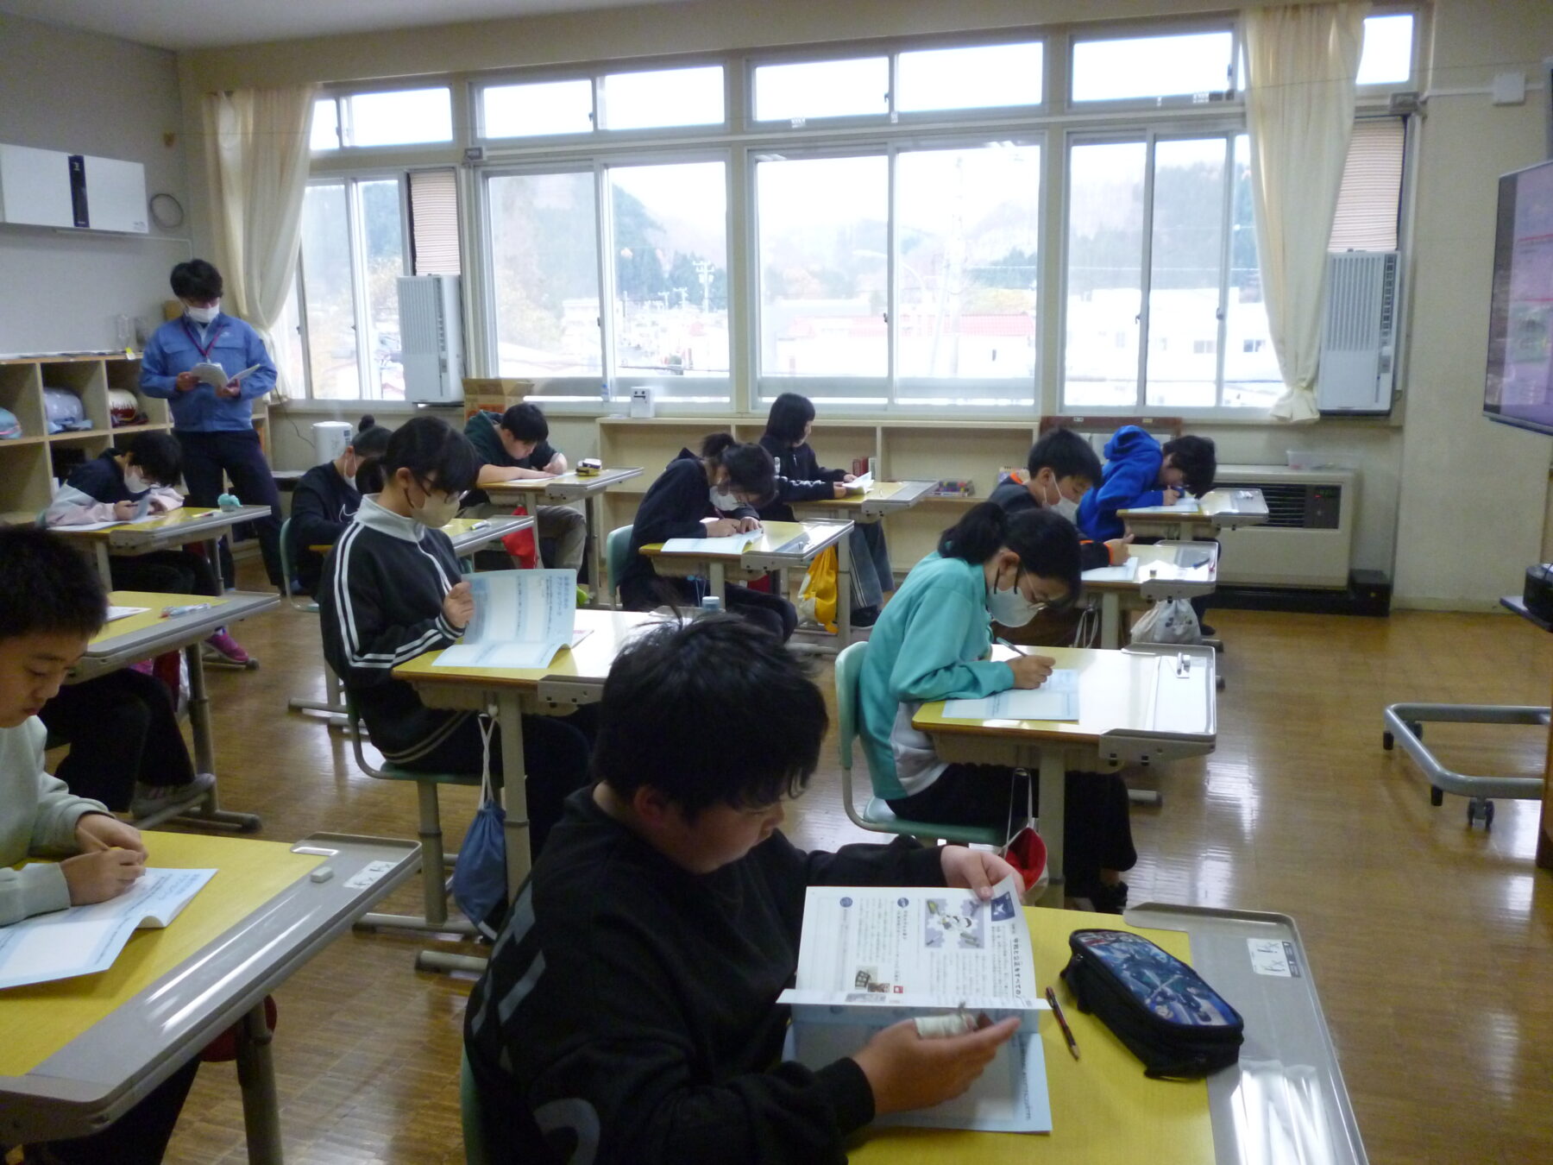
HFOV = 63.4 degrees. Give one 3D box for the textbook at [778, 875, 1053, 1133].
[{"bbox_3d":[0.145,0.409,1.274,0.265,0.115,0.260,1,12,11],"label":"textbook"}]

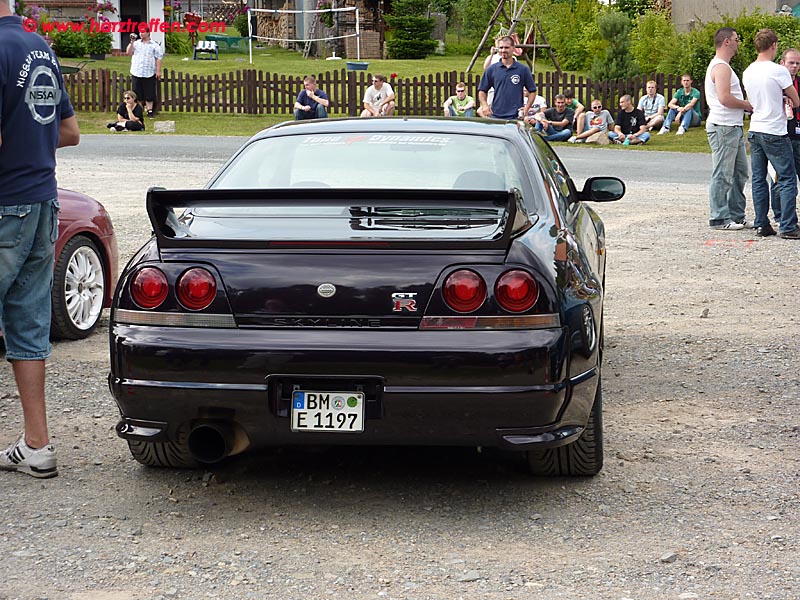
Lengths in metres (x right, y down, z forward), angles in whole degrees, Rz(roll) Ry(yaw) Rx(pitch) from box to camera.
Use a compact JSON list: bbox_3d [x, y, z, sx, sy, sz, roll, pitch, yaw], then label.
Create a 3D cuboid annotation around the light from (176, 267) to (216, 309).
[{"bbox_3d":[-0.685,-0.037,5.600,0.145,0.145,0.060,2,2,13],"label":"light"}]

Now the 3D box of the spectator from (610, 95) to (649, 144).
[{"bbox_3d":[3.832,-2.986,27.600,0.700,0.810,0.680,0,8,5],"label":"spectator"}]

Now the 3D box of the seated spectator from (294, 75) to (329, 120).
[{"bbox_3d":[-1.572,-3.579,30.000,0.600,0.880,0.720,1,8,9],"label":"seated spectator"}]

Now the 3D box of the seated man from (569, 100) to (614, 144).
[{"bbox_3d":[3.142,-2.929,27.300,0.620,0.730,0.750,2,8,12],"label":"seated man"}]

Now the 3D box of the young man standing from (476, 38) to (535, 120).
[{"bbox_3d":[1.048,-1.690,16.300,0.580,1.800,0.360,1,8,10],"label":"young man standing"}]

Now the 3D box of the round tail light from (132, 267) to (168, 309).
[{"bbox_3d":[-0.842,-0.040,5.600,0.146,0.146,0.060,1,8,13],"label":"round tail light"}]

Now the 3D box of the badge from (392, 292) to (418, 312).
[{"bbox_3d":[0.017,0.008,5.490,0.083,0.062,0.012,1,2,7],"label":"badge"}]

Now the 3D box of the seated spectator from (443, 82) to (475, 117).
[{"bbox_3d":[1.030,-3.390,29.300,0.550,0.880,0.750,0,8,2],"label":"seated spectator"}]

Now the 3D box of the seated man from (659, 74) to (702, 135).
[{"bbox_3d":[4.720,-3.290,28.000,0.540,0.970,0.820,4,10,30],"label":"seated man"}]

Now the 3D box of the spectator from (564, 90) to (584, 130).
[{"bbox_3d":[2.940,-3.178,28.200,0.520,0.780,0.680,2,8,15],"label":"spectator"}]

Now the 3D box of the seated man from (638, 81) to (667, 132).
[{"bbox_3d":[4.292,-3.311,28.400,0.560,0.860,0.750,2,9,18],"label":"seated man"}]

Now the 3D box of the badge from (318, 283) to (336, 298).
[{"bbox_3d":[-0.242,-0.030,5.500,0.062,0.048,0.010,0,-2,7],"label":"badge"}]

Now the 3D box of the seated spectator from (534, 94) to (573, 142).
[{"bbox_3d":[2.536,-2.989,27.400,0.640,0.790,0.700,1,8,14],"label":"seated spectator"}]

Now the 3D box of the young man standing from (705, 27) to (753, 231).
[{"bbox_3d":[2.936,-1.539,14.850,0.440,1.790,0.500,-1,8,-4],"label":"young man standing"}]

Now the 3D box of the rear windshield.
[{"bbox_3d":[-0.114,-0.486,6.450,1.320,0.300,0.680,1,8,7],"label":"rear windshield"}]

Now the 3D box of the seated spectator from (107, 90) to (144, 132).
[{"bbox_3d":[-5.114,-3.521,31.000,0.680,0.770,0.550,-9,11,-43],"label":"seated spectator"}]

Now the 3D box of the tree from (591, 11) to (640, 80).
[{"bbox_3d":[4.447,-5.131,34.500,1.050,1.800,1.050,-1,8,0],"label":"tree"}]

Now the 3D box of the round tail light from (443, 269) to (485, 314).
[{"bbox_3d":[0.213,-0.031,5.490,0.145,0.145,0.060,0,2,1],"label":"round tail light"}]

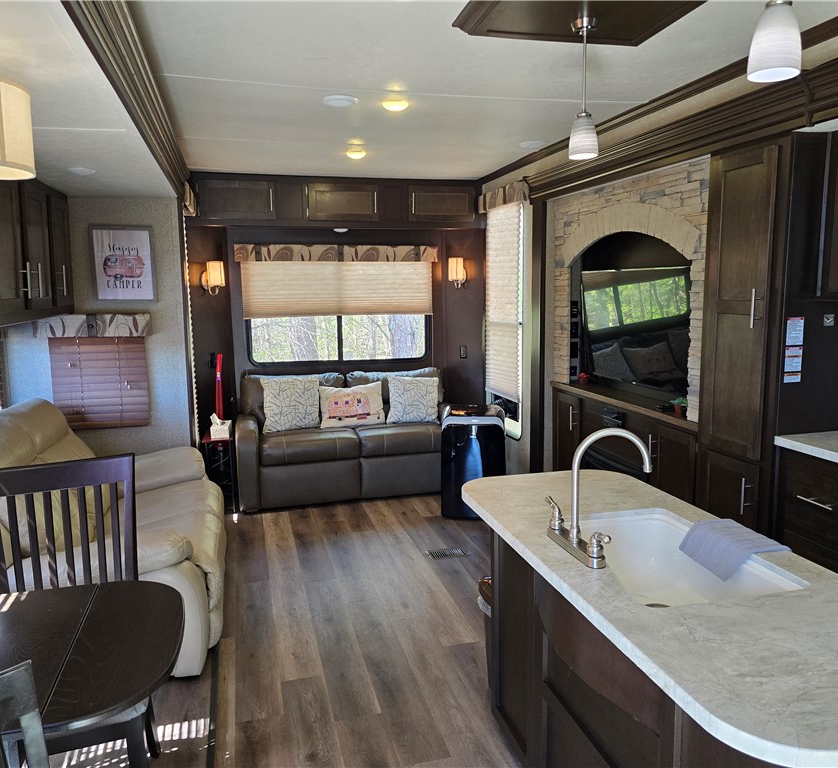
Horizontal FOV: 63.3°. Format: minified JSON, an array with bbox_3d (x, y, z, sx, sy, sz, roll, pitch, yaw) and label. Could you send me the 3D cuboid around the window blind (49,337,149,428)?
[{"bbox_3d":[-1.958,-0.015,4.191,0.523,0.593,0.050,-3,8,-15],"label":"window blind"}]

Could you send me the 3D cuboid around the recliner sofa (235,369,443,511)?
[{"bbox_3d":[-0.548,0.379,5.487,1.770,0.900,0.920,-2,8,-15],"label":"recliner sofa"}]

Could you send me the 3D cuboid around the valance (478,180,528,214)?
[{"bbox_3d":[0.629,-1.398,5.170,0.087,0.140,0.790,-3,8,-15],"label":"valance"}]

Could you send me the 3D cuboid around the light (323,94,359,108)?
[{"bbox_3d":[-0.375,-1.352,3.274,0.172,0.030,0.172,-2,8,-15],"label":"light"}]

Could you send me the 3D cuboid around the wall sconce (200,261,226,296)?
[{"bbox_3d":[-1.592,-0.823,5.256,0.165,0.270,0.150,4,9,30],"label":"wall sconce"}]

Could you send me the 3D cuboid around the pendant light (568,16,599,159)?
[{"bbox_3d":[0.543,-0.969,2.258,0.100,0.445,0.100,-2,8,-15],"label":"pendant light"}]

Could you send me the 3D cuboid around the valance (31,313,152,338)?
[{"bbox_3d":[-1.967,-0.355,4.125,0.657,0.143,0.090,-3,8,-15],"label":"valance"}]

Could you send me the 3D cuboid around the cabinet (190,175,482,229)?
[{"bbox_3d":[-0.636,-1.486,5.614,2.380,0.409,0.300,-2,8,-15],"label":"cabinet"}]

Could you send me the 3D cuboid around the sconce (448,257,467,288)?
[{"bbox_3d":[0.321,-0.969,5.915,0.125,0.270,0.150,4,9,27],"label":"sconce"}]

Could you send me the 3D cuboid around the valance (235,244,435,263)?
[{"bbox_3d":[-0.670,-1.099,5.731,1.715,0.145,0.100,-2,8,-15],"label":"valance"}]

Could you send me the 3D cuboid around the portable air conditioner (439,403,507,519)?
[{"bbox_3d":[0.402,0.557,4.881,0.430,0.740,0.360,0,8,6],"label":"portable air conditioner"}]

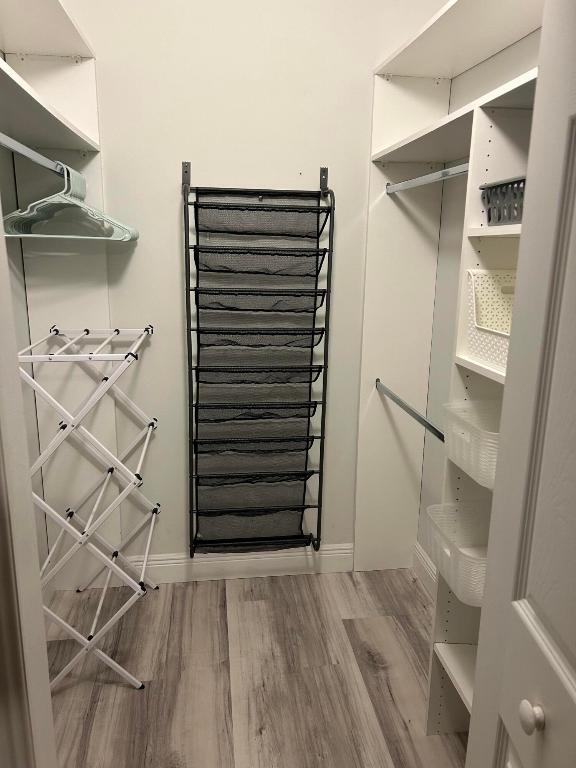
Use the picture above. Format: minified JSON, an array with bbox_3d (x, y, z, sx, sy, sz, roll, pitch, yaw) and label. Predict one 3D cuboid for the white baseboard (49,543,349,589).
[{"bbox_3d":[-0.351,0.812,2.586,1.328,0.144,0.020,-1,14,-8],"label":"white baseboard"}]

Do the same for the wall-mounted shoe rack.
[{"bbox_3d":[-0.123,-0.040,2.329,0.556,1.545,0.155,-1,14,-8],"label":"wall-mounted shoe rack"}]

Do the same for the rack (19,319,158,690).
[{"bbox_3d":[-0.682,0.405,2.081,0.380,1.165,0.615,-1,14,-8],"label":"rack"}]

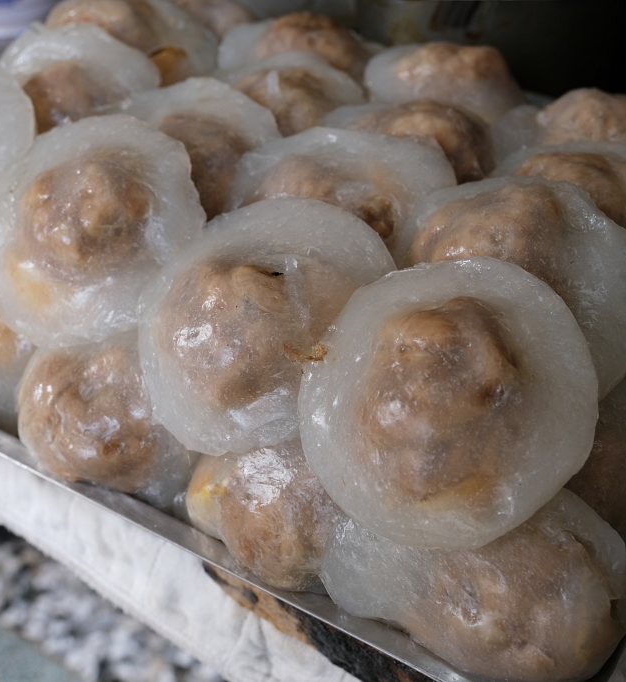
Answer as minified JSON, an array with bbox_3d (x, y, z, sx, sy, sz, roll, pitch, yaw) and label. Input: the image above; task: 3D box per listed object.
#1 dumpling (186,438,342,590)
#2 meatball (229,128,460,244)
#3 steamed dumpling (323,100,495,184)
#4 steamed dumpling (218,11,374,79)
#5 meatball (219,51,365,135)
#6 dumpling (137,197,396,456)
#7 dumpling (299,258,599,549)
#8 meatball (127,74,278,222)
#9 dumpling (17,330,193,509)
[{"bbox_3d":[-0.016,0.053,0.331,0.063,0.048,0.063,-3,52,4],"label":"dumpling"},{"bbox_3d":[0.011,-0.057,0.340,0.082,0.042,0.082,1,67,2],"label":"meatball"},{"bbox_3d":[0.044,-0.093,0.425,0.075,0.043,0.075,4,44,5],"label":"steamed dumpling"},{"bbox_3d":[-0.009,-0.159,0.500,0.079,0.043,0.079,-1,41,-1],"label":"steamed dumpling"},{"bbox_3d":[-0.012,-0.130,0.515,0.085,0.042,0.085,0,66,0],"label":"meatball"},{"bbox_3d":[-0.017,-0.005,0.300,0.086,0.086,0.042,-4,-6,8],"label":"dumpling"},{"bbox_3d":[0.035,0.014,0.249,0.083,0.042,0.083,-2,79,10],"label":"dumpling"},{"bbox_3d":[-0.053,-0.091,0.455,0.085,0.042,0.085,1,78,-3],"label":"meatball"},{"bbox_3d":[-0.090,0.023,0.405,0.084,0.050,0.084,6,52,0],"label":"dumpling"}]

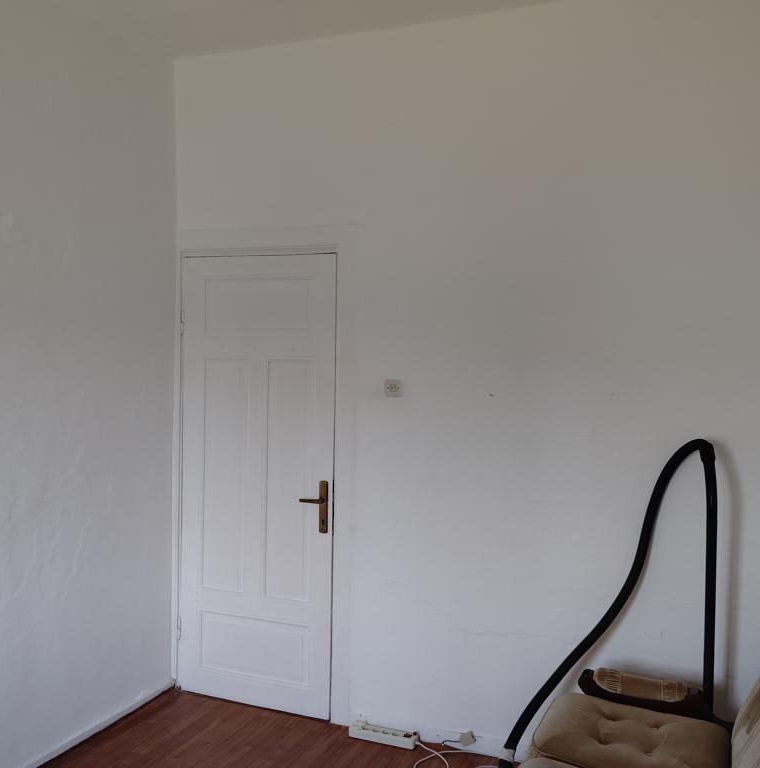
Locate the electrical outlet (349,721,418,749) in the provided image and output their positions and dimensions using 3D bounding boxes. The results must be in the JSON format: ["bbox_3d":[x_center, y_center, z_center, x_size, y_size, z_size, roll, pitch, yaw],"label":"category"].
[{"bbox_3d":[0.016,1.468,3.464,0.288,0.047,0.058,2,2,22],"label":"electrical outlet"}]

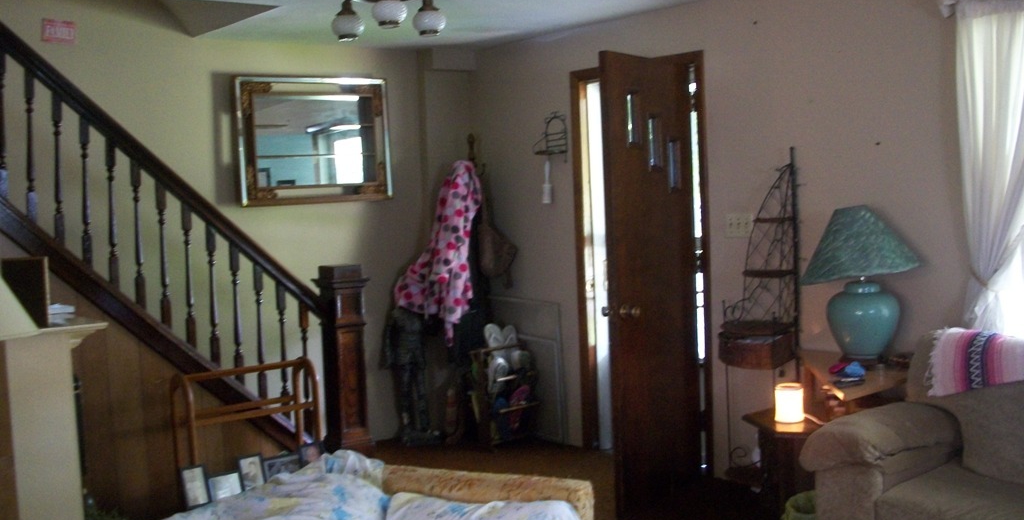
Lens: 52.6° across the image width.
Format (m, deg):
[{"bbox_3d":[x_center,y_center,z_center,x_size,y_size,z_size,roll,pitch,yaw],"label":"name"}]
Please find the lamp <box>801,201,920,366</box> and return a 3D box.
[{"bbox_3d":[1.433,0.099,4.250,0.490,0.655,0.490,-6,6,-42],"label":"lamp"}]

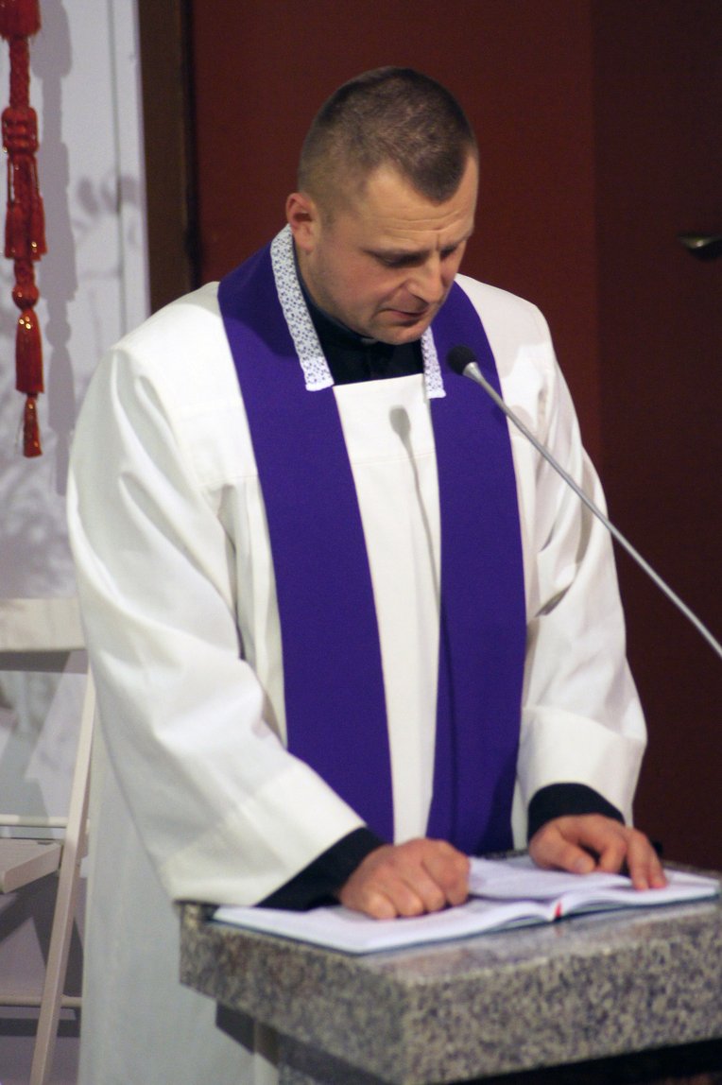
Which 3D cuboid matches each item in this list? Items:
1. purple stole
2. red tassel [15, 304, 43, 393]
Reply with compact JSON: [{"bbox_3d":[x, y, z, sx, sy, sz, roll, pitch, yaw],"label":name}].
[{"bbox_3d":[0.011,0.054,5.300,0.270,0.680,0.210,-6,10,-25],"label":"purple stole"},{"bbox_3d":[-0.376,-0.219,6.150,0.030,0.101,0.027,-1,9,0],"label":"red tassel"}]

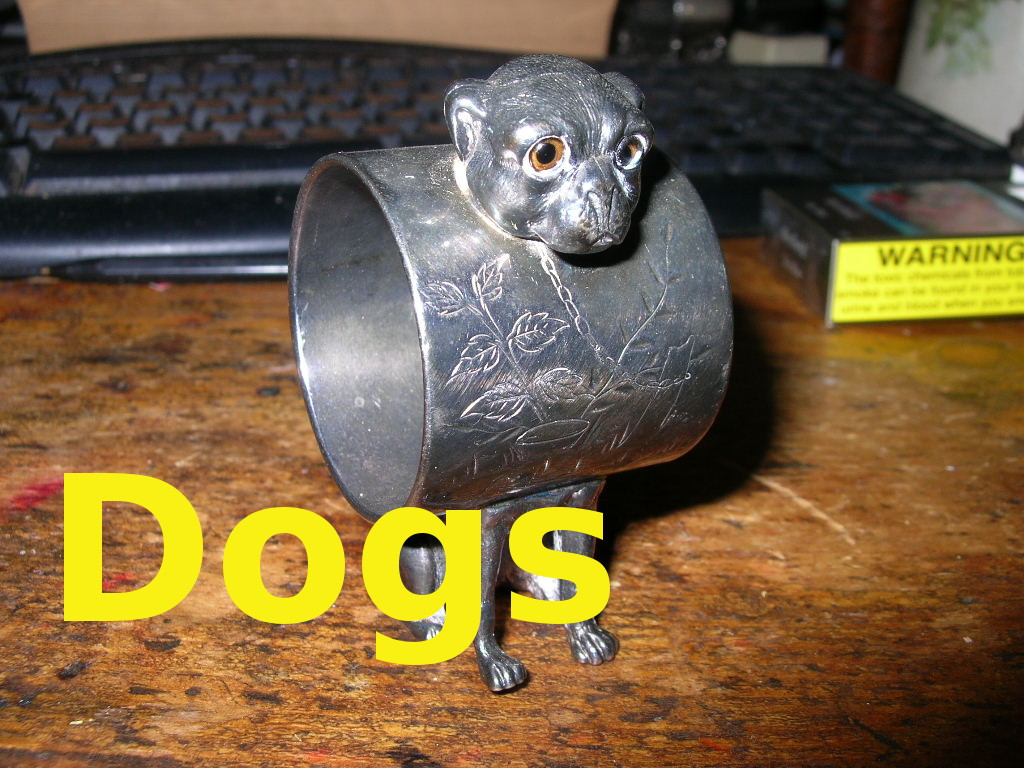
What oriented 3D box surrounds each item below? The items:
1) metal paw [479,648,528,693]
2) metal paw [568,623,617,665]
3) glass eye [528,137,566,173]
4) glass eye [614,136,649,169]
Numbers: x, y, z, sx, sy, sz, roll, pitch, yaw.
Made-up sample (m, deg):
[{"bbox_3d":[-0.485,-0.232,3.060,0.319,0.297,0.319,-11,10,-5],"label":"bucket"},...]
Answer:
[{"bbox_3d":[-0.002,0.037,0.139,0.005,0.004,0.006,-11,25,-25],"label":"metal paw"},{"bbox_3d":[0.010,0.034,0.144,0.005,0.004,0.006,-10,24,-23],"label":"metal paw"},{"bbox_3d":[0.004,-0.024,0.109,0.004,0.004,0.003,-5,23,-17],"label":"glass eye"},{"bbox_3d":[0.013,-0.025,0.114,0.004,0.004,0.003,-14,27,-35],"label":"glass eye"}]

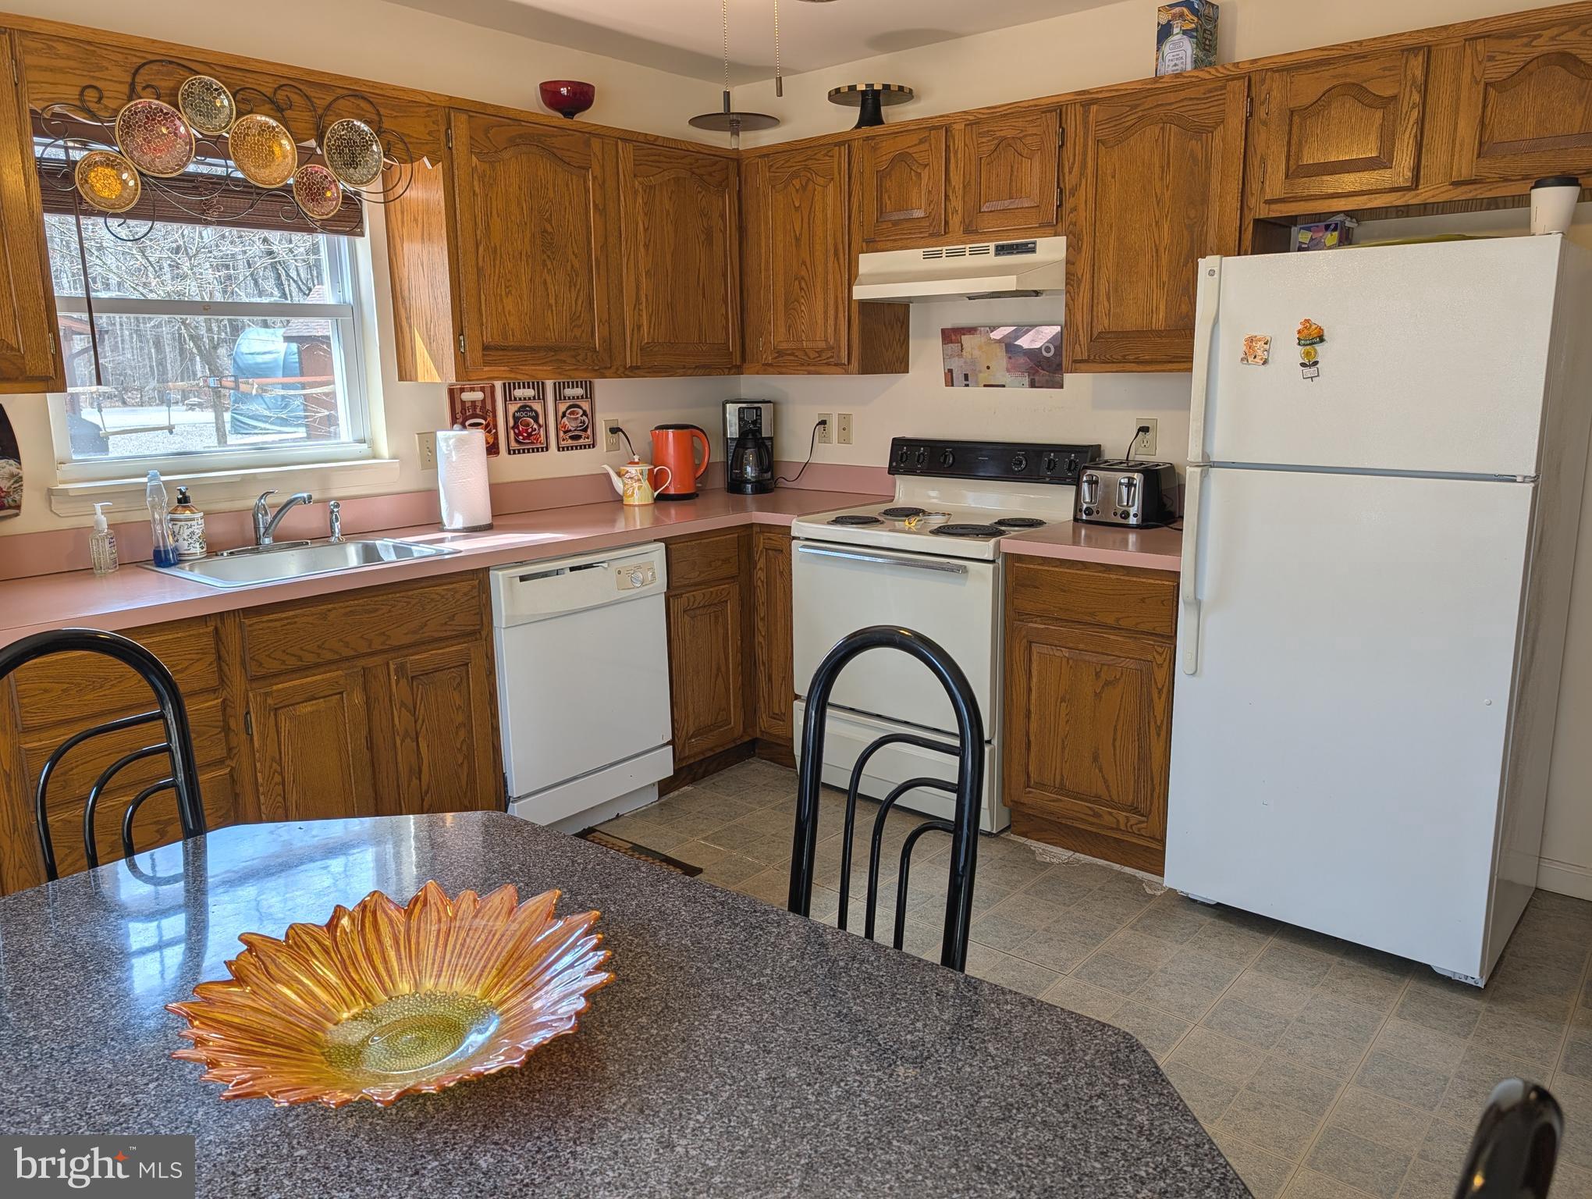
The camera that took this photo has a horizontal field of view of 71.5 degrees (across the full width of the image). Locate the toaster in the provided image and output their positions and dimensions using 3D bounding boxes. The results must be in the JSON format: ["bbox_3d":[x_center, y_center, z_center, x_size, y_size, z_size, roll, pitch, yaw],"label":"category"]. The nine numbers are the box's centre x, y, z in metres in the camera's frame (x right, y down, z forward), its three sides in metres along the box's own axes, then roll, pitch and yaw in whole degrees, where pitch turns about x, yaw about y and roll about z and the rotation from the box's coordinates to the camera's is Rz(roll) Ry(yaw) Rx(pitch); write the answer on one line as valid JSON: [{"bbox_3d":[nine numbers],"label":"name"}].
[{"bbox_3d":[0.999,-0.324,3.345,0.231,0.179,0.208,9,16,40],"label":"toaster"}]

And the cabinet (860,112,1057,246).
[{"bbox_3d":[0.583,-1.286,3.460,0.754,0.362,0.323,9,16,40],"label":"cabinet"}]

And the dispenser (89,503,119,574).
[{"bbox_3d":[-1.701,-0.153,2.712,0.048,0.180,0.060,-3,12,-8],"label":"dispenser"}]

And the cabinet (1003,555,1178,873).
[{"bbox_3d":[0.995,0.272,3.243,0.547,0.872,0.636,9,16,40],"label":"cabinet"}]

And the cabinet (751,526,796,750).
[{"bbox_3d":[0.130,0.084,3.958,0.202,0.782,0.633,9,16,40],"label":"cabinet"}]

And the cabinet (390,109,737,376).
[{"bbox_3d":[-0.662,-1.119,3.679,0.325,0.749,1.320,9,16,40],"label":"cabinet"}]

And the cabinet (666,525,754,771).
[{"bbox_3d":[-0.496,0.138,3.887,0.625,0.831,0.410,9,16,40],"label":"cabinet"}]

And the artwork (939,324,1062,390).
[{"bbox_3d":[0.683,-0.805,3.685,0.452,0.198,0.022,9,16,40],"label":"artwork"}]

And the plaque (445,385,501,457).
[{"bbox_3d":[-1.041,-0.579,3.583,0.010,0.233,0.176,9,16,40],"label":"plaque"}]

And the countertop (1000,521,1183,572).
[{"bbox_3d":[0.990,-0.170,3.146,0.550,0.038,0.637,9,16,40],"label":"countertop"}]

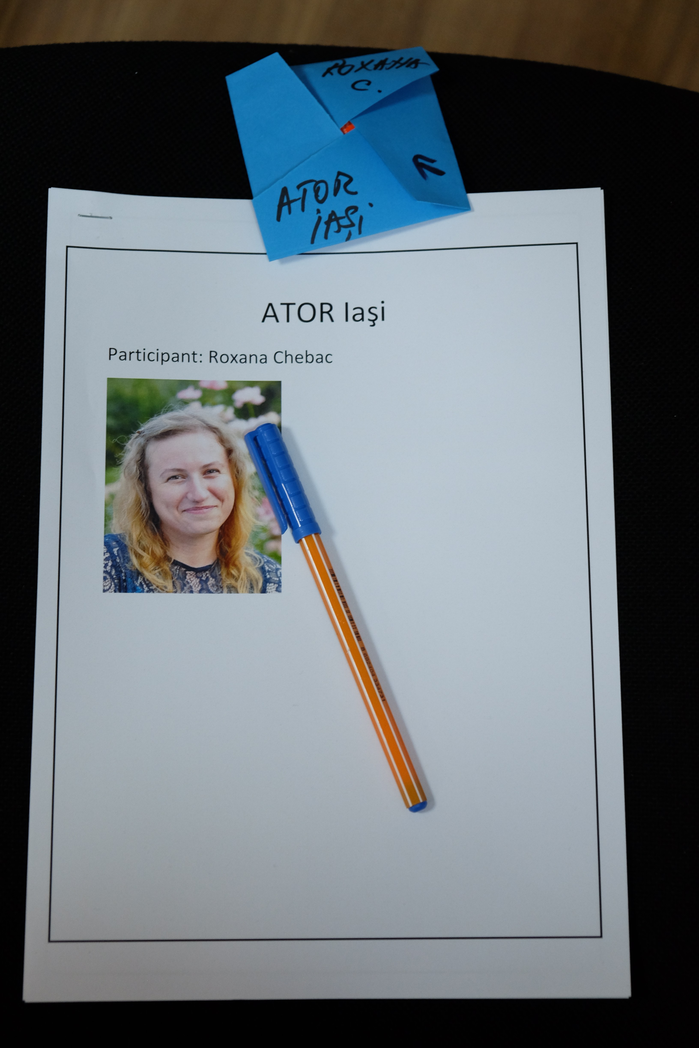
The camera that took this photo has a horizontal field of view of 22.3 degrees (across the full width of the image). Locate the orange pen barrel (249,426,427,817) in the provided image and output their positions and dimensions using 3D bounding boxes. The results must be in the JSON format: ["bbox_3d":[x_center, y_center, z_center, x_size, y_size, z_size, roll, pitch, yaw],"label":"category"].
[{"bbox_3d":[-0.005,0.033,0.640,0.014,0.010,0.151,-21,80,-5],"label":"orange pen barrel"}]

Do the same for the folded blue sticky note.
[{"bbox_3d":[0.000,-0.145,0.675,0.079,0.014,0.073,-14,79,-4],"label":"folded blue sticky note"}]

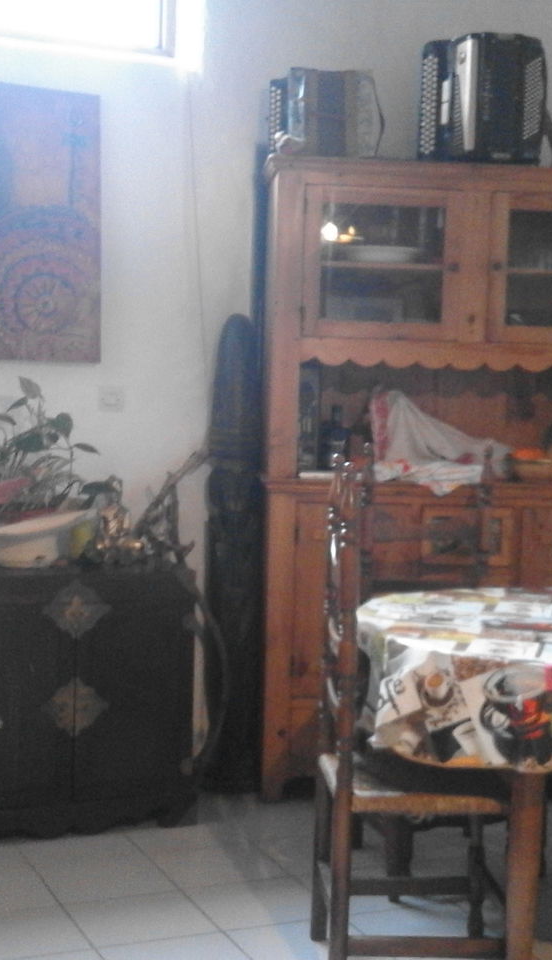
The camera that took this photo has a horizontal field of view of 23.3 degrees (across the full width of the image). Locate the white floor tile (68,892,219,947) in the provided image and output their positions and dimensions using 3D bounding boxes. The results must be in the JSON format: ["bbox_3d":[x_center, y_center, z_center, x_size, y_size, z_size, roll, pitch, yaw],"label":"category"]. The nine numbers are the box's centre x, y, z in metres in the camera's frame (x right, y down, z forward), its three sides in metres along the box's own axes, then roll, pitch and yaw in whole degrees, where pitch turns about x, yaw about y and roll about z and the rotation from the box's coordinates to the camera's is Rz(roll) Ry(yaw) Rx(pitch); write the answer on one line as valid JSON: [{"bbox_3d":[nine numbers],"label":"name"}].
[{"bbox_3d":[-0.324,1.050,3.190,0.308,0.012,0.308,0,2,-23],"label":"white floor tile"}]

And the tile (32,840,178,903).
[{"bbox_3d":[-0.445,1.038,3.473,0.308,0.012,0.308,0,2,-23],"label":"tile"}]

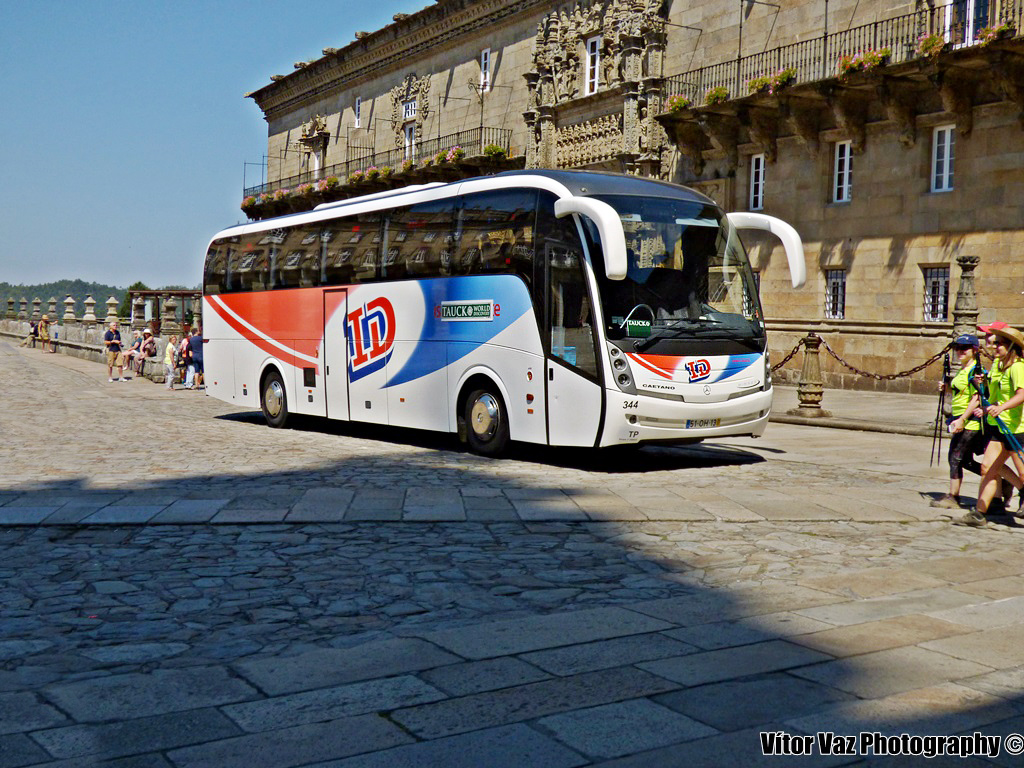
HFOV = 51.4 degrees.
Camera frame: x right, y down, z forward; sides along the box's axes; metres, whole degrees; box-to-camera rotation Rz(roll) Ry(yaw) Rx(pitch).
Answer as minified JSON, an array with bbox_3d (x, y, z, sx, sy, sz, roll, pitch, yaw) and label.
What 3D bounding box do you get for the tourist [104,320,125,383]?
[{"bbox_3d":[-11.683,-0.935,31.300,0.560,1.740,0.460,-2,6,-45],"label":"tourist"}]

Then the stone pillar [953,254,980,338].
[{"bbox_3d":[7.488,-0.706,17.700,0.740,2.820,0.740,-1,5,-32],"label":"stone pillar"}]

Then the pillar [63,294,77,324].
[{"bbox_3d":[-18.406,-3.048,44.336,0.460,1.080,0.460,-1,5,-34],"label":"pillar"}]

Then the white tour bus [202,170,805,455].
[{"bbox_3d":[-1.333,-1.051,16.782,2.780,3.700,12.340,-2,3,-37],"label":"white tour bus"}]

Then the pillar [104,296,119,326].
[{"bbox_3d":[-14.431,-2.619,38.468,0.460,1.050,0.460,-1,5,-34],"label":"pillar"}]

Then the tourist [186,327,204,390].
[{"bbox_3d":[-9.184,-0.728,31.000,0.550,1.760,0.420,0,4,-18],"label":"tourist"}]

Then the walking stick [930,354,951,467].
[{"bbox_3d":[4.049,0.253,10.050,0.100,1.100,0.080,5,4,-24],"label":"walking stick"}]

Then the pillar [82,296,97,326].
[{"bbox_3d":[-16.387,-2.834,41.402,0.460,1.070,0.460,-1,5,-34],"label":"pillar"}]

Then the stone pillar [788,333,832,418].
[{"bbox_3d":[5.690,-0.200,20.300,0.750,1.530,0.750,-1,5,-32],"label":"stone pillar"}]

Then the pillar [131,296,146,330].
[{"bbox_3d":[-12.396,-2.336,35.534,0.490,1.070,0.490,-1,5,-34],"label":"pillar"}]

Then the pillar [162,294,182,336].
[{"bbox_3d":[-10.424,-2.066,32.600,0.530,1.120,0.530,-1,5,-34],"label":"pillar"}]

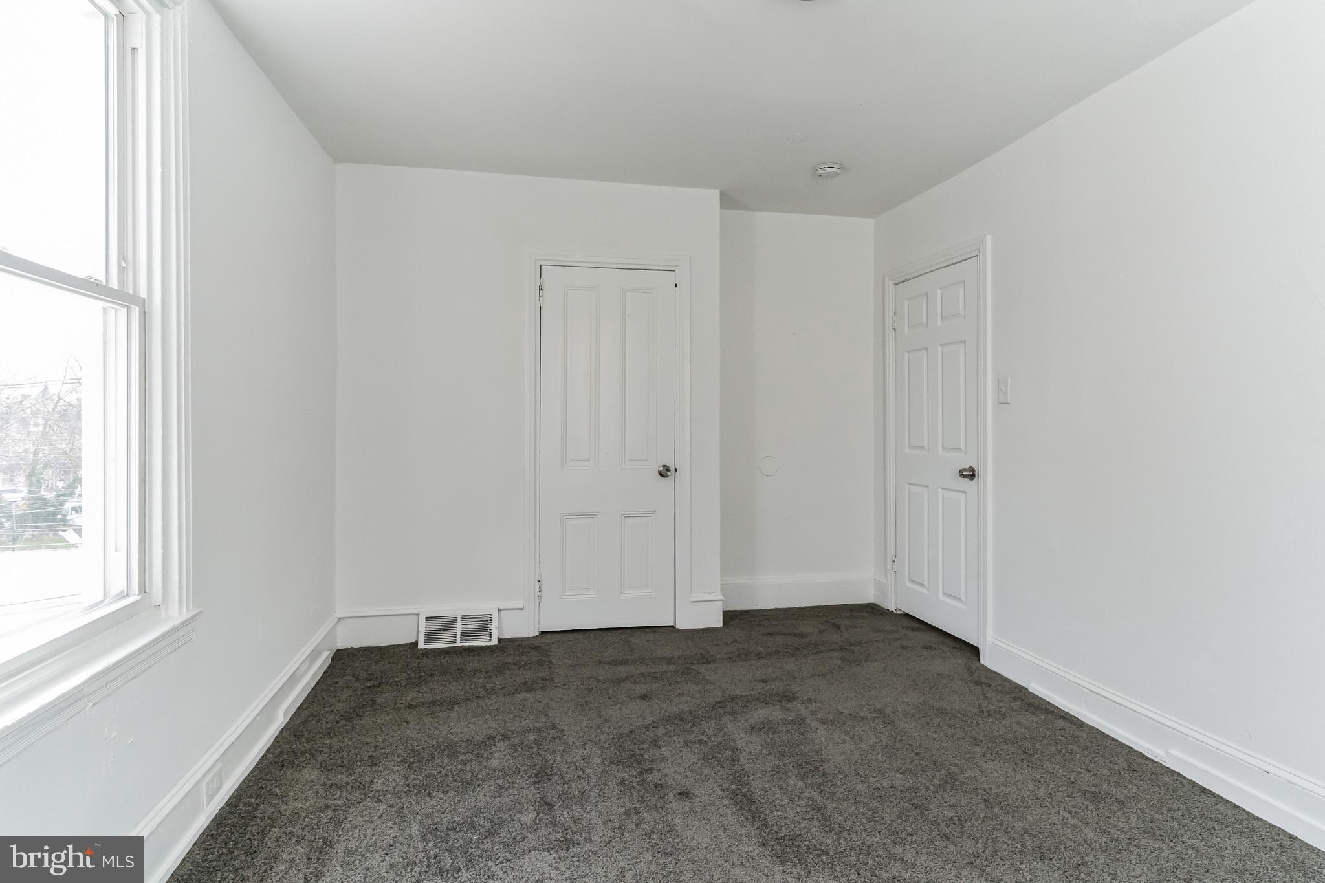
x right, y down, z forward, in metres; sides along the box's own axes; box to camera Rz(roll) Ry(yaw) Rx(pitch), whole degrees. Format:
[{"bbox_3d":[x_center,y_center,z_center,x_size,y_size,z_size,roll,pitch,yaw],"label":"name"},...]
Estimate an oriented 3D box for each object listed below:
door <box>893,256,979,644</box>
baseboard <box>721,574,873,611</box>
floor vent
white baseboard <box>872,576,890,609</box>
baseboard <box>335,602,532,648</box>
[{"bbox_3d":[1.541,0.039,3.939,0.045,1.987,0.801,0,1,-12],"label":"door"},{"bbox_3d":[0.834,0.973,4.520,1.130,0.208,0.033,0,1,-12],"label":"baseboard"},{"bbox_3d":[-1.097,1.002,3.762,0.409,0.190,0.065,0,1,-12],"label":"floor vent"},{"bbox_3d":[1.403,0.971,4.511,0.030,0.197,0.241,0,1,-12],"label":"white baseboard"},{"bbox_3d":[-1.227,0.988,3.784,1.010,0.214,0.033,0,1,-12],"label":"baseboard"}]

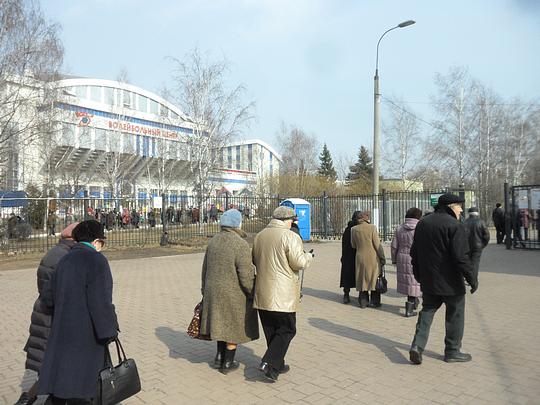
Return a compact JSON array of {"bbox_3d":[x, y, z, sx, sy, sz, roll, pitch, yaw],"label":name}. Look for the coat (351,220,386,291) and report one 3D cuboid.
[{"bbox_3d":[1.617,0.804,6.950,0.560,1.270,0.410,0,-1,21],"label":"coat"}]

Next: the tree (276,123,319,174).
[{"bbox_3d":[4.048,-4.858,62.000,6.200,13.800,6.000,0,0,0],"label":"tree"}]

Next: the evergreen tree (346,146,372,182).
[{"bbox_3d":[11.543,-2.300,52.000,4.300,9.300,4.300,0,-1,0],"label":"evergreen tree"}]

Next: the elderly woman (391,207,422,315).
[{"bbox_3d":[2.157,0.892,6.420,0.580,1.620,0.440,0,-1,29],"label":"elderly woman"}]

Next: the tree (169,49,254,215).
[{"bbox_3d":[-3.472,-3.650,25.000,5.100,10.900,4.800,0,0,0],"label":"tree"}]

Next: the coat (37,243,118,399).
[{"bbox_3d":[-1.408,0.863,3.080,0.570,1.130,0.470,0,0,30],"label":"coat"}]

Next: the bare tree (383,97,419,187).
[{"bbox_3d":[13.113,-4.338,42.000,3.900,12.500,3.900,0,0,0],"label":"bare tree"}]

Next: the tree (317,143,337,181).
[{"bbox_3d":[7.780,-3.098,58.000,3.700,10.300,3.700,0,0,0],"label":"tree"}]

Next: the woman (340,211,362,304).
[{"bbox_3d":[1.462,0.913,7.200,0.530,1.600,0.420,0,-1,21],"label":"woman"}]

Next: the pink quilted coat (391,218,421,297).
[{"bbox_3d":[2.149,0.802,6.420,0.580,1.200,0.420,0,-1,29],"label":"pink quilted coat"}]

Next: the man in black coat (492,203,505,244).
[{"bbox_3d":[9.523,0.881,17.500,0.530,1.730,0.360,0,0,27],"label":"man in black coat"}]

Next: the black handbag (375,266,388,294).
[{"bbox_3d":[1.752,1.230,6.600,0.160,0.410,0.310,0,0,14],"label":"black handbag"}]

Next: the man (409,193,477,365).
[{"bbox_3d":[1.827,0.789,4.460,0.570,1.770,0.600,1,-1,-38],"label":"man"}]

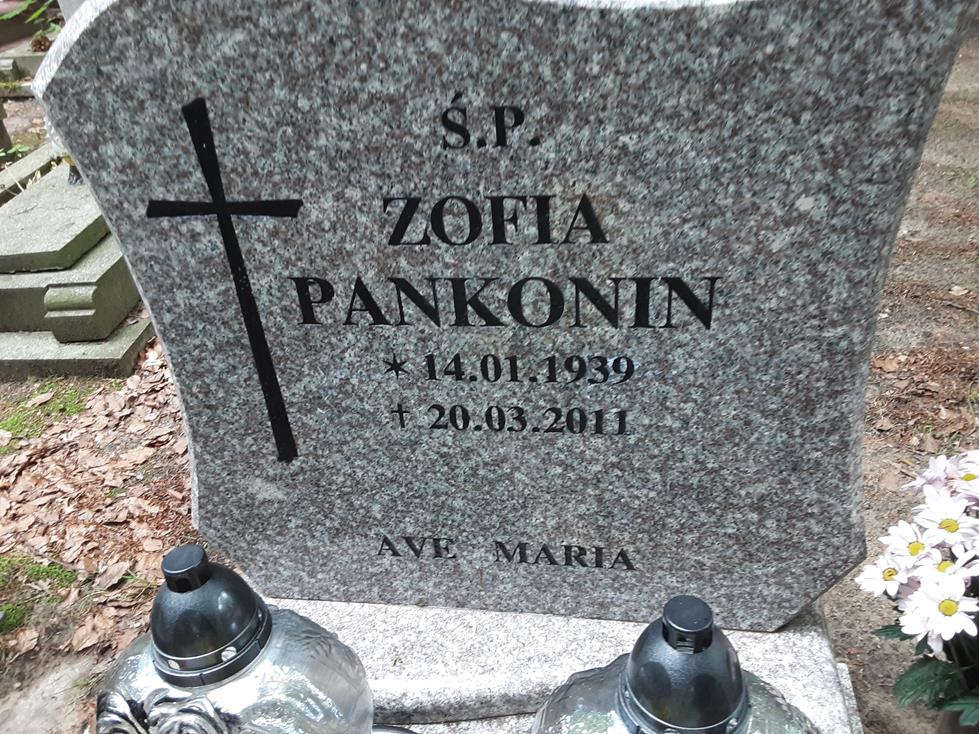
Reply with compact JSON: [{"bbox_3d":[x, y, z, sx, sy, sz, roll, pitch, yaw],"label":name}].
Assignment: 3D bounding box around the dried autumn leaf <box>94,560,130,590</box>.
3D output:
[{"bbox_3d":[-0.682,0.376,1.432,0.038,0.025,0.070,6,34,16],"label":"dried autumn leaf"}]

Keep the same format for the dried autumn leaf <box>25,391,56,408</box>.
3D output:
[{"bbox_3d":[-1.107,0.080,1.960,0.038,0.018,0.076,15,37,29],"label":"dried autumn leaf"}]

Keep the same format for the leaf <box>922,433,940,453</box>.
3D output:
[{"bbox_3d":[0.883,0.154,1.585,0.033,0.015,0.064,9,35,20],"label":"leaf"}]

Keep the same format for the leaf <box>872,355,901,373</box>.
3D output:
[{"bbox_3d":[0.917,-0.007,1.831,0.057,0.018,0.075,9,35,20],"label":"leaf"}]

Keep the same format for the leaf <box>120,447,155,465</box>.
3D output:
[{"bbox_3d":[-0.776,0.193,1.739,0.070,0.018,0.059,3,33,12],"label":"leaf"}]

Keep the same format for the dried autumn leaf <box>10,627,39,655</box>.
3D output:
[{"bbox_3d":[-0.774,0.456,1.320,0.043,0.022,0.056,-16,34,-18],"label":"dried autumn leaf"}]

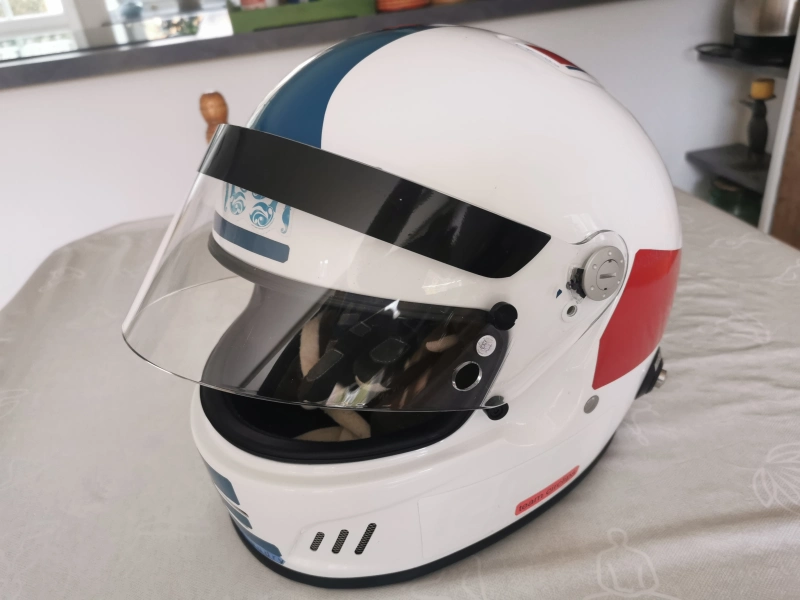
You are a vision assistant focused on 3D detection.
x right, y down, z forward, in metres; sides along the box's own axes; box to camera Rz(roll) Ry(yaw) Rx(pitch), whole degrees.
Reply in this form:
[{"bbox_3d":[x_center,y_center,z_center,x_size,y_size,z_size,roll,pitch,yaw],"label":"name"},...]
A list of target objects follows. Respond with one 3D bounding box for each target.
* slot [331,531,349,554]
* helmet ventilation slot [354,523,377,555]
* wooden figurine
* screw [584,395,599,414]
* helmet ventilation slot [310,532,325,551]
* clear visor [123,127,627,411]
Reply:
[{"bbox_3d":[-0.029,0.118,0.307,0.004,0.020,0.005,19,29,-6],"label":"slot"},{"bbox_3d":[-0.017,0.117,0.306,0.004,0.024,0.005,19,27,-12],"label":"helmet ventilation slot"},{"bbox_3d":[-0.230,-0.194,0.847,0.042,0.165,0.042,-15,30,-12],"label":"wooden figurine"},{"bbox_3d":[0.104,0.057,0.338,0.013,0.013,0.004,-29,35,-33],"label":"screw"},{"bbox_3d":[-0.041,0.119,0.309,0.004,0.017,0.005,22,32,-2],"label":"helmet ventilation slot"},{"bbox_3d":[-0.041,-0.034,0.337,0.201,0.111,0.258,-10,23,-44],"label":"clear visor"}]

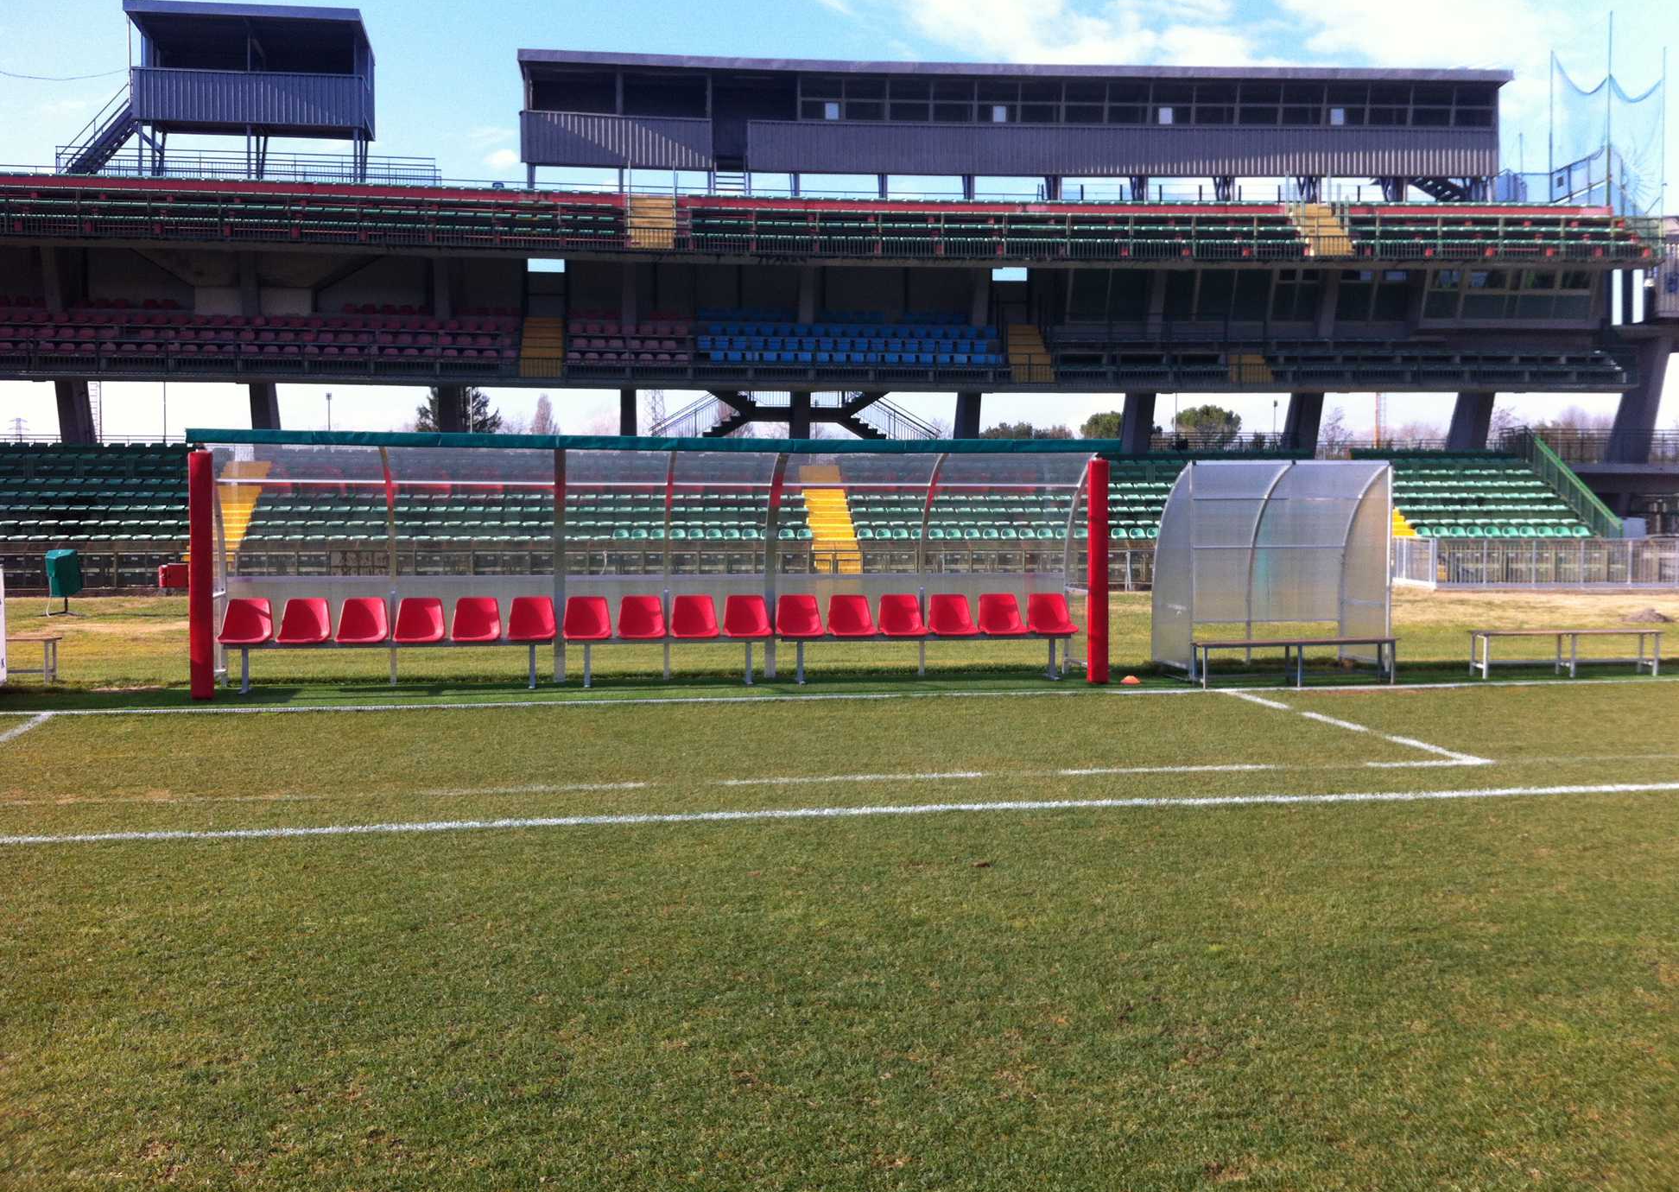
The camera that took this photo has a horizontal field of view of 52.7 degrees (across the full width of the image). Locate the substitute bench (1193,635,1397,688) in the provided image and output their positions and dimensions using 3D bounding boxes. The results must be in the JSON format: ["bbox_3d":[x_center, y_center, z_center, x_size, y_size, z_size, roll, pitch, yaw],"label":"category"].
[{"bbox_3d":[4.172,0.606,15.543,1.940,0.435,0.360,-1,1,-14],"label":"substitute bench"}]

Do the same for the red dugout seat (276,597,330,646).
[{"bbox_3d":[-4.812,0.230,15.238,0.440,0.430,0.420,0,1,-11],"label":"red dugout seat"}]

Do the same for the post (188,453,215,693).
[{"bbox_3d":[-5.230,-0.177,13.900,0.180,2.030,0.180,0,2,-11],"label":"post"}]

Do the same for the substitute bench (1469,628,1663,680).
[{"bbox_3d":[7.117,0.569,16.630,1.930,0.445,0.360,0,1,-11],"label":"substitute bench"}]

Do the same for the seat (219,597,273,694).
[{"bbox_3d":[-4.856,0.412,13.896,0.425,0.769,0.440,0,4,-11],"label":"seat"}]

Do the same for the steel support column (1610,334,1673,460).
[{"bbox_3d":[23.386,-5.764,49.500,0.600,3.400,1.400,1,20,3],"label":"steel support column"}]

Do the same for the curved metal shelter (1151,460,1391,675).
[{"bbox_3d":[4.299,-0.287,17.066,2.070,2.110,1.050,0,1,-10],"label":"curved metal shelter"}]

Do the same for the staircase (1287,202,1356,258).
[{"bbox_3d":[13.300,-10.020,46.600,1.250,2.100,2.800,0,1,-2],"label":"staircase"}]

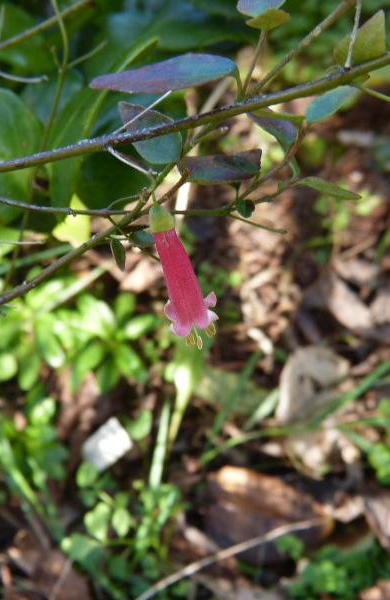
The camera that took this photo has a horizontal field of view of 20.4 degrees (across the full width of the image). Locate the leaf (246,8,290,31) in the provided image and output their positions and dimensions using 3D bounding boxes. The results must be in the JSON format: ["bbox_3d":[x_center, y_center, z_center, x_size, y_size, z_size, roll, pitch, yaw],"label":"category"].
[{"bbox_3d":[0.022,-0.087,0.335,0.013,0.007,0.003,5,27,-9],"label":"leaf"}]

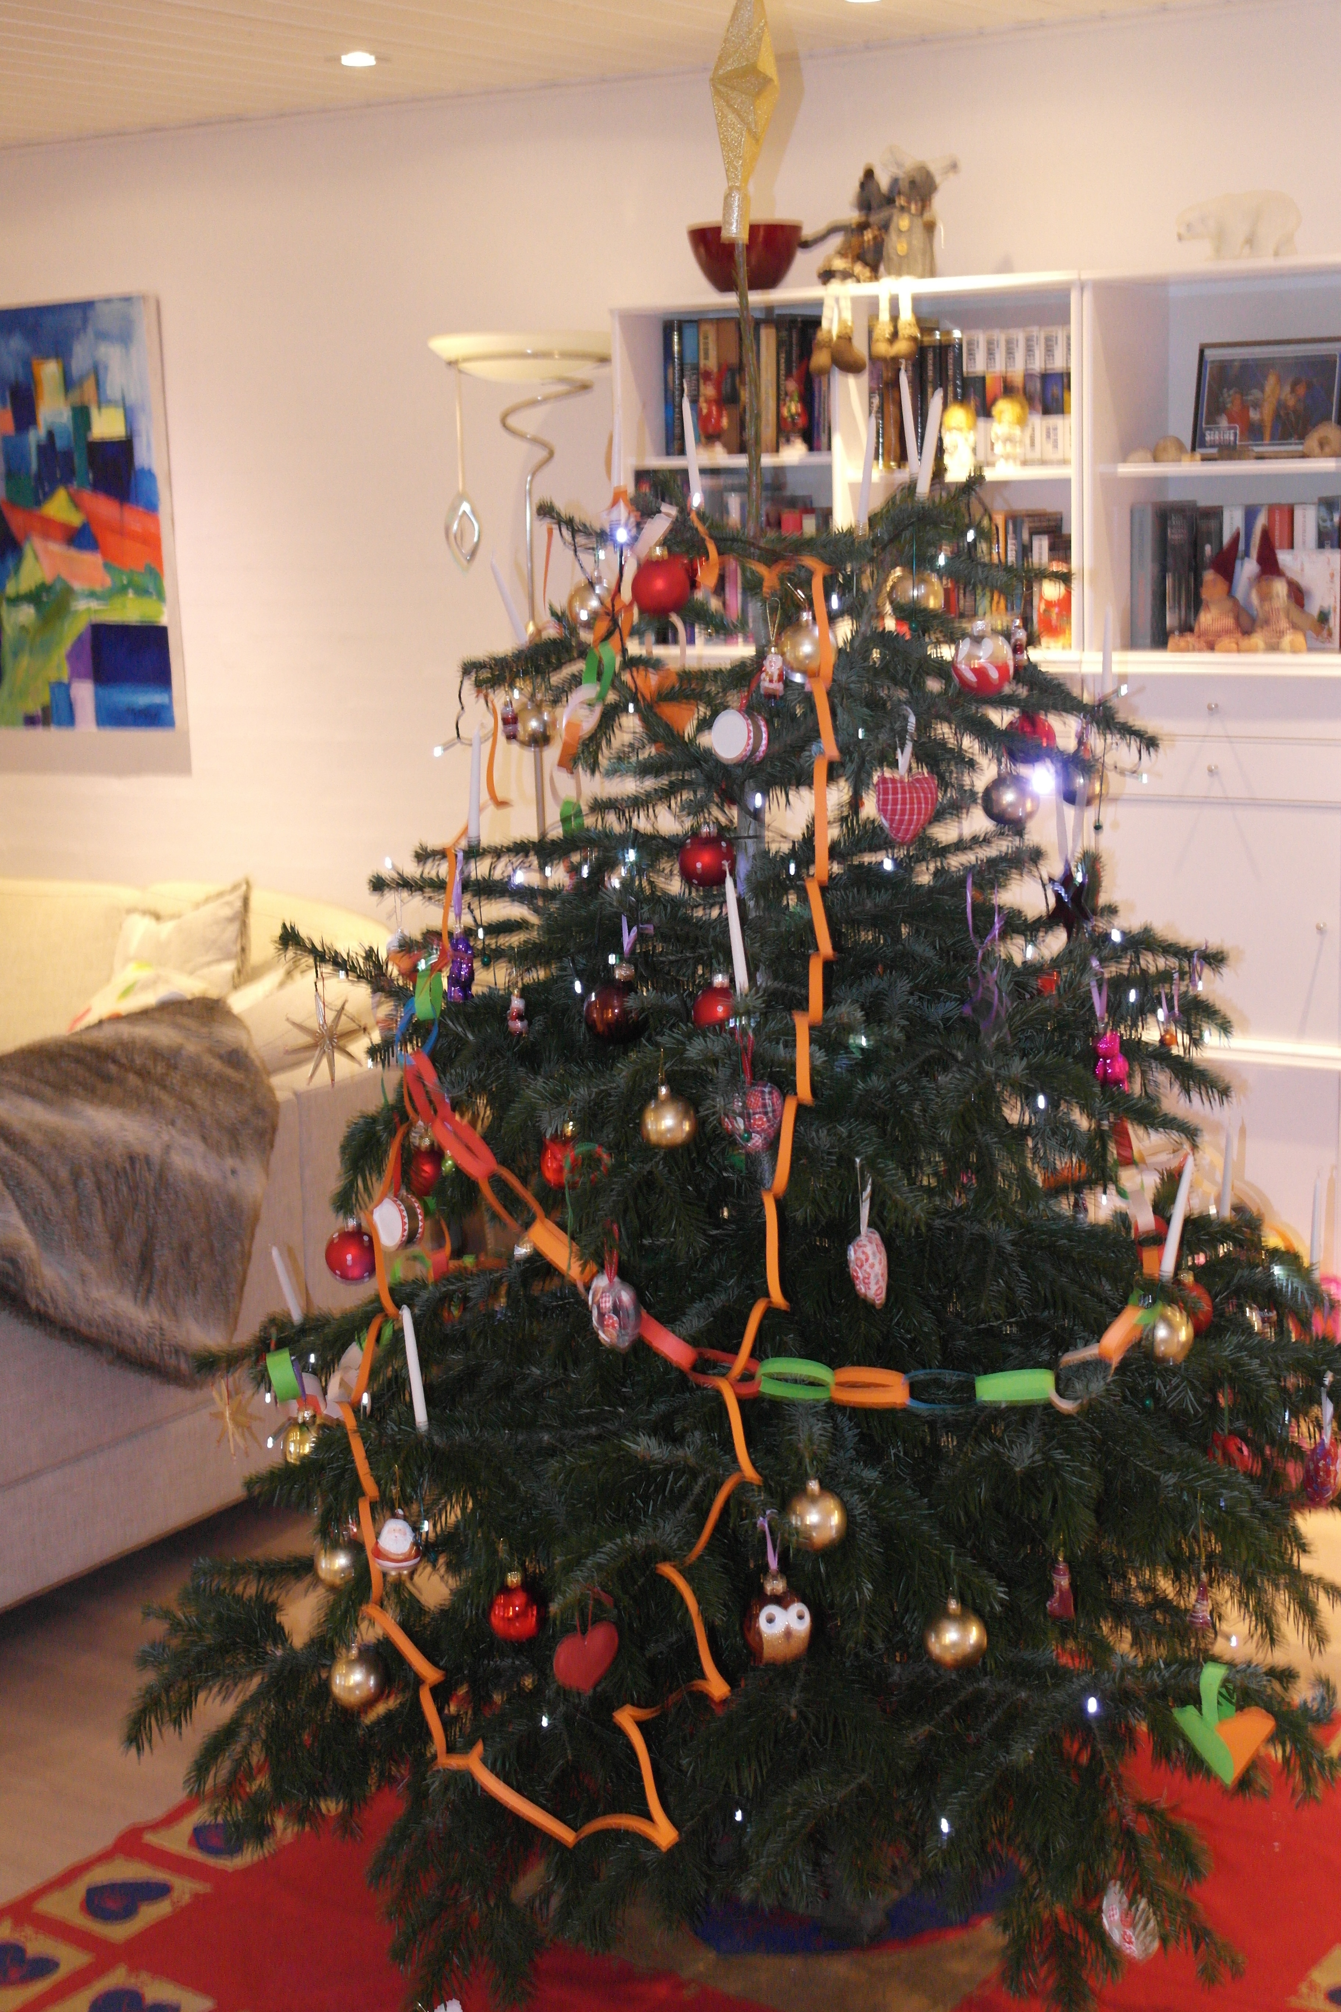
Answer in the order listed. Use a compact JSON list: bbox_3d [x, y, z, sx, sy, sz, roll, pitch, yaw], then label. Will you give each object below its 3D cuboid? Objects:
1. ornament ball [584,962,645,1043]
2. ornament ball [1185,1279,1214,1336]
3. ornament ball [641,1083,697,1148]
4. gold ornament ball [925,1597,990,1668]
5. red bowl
[{"bbox_3d":[-0.059,-0.004,3.200,0.068,0.086,0.068,-1,10,0],"label":"ornament ball"},{"bbox_3d":[0.571,0.332,3.270,0.060,0.064,0.060,-1,10,0],"label":"ornament ball"},{"bbox_3d":[-0.001,0.118,3.200,0.060,0.072,0.060,-1,10,0],"label":"ornament ball"},{"bbox_3d":[0.274,0.601,2.839,0.059,0.072,0.059,-1,10,0],"label":"gold ornament ball"},{"bbox_3d":[0.124,-1.245,4.930,0.190,0.117,0.190,-1,10,0],"label":"red bowl"}]

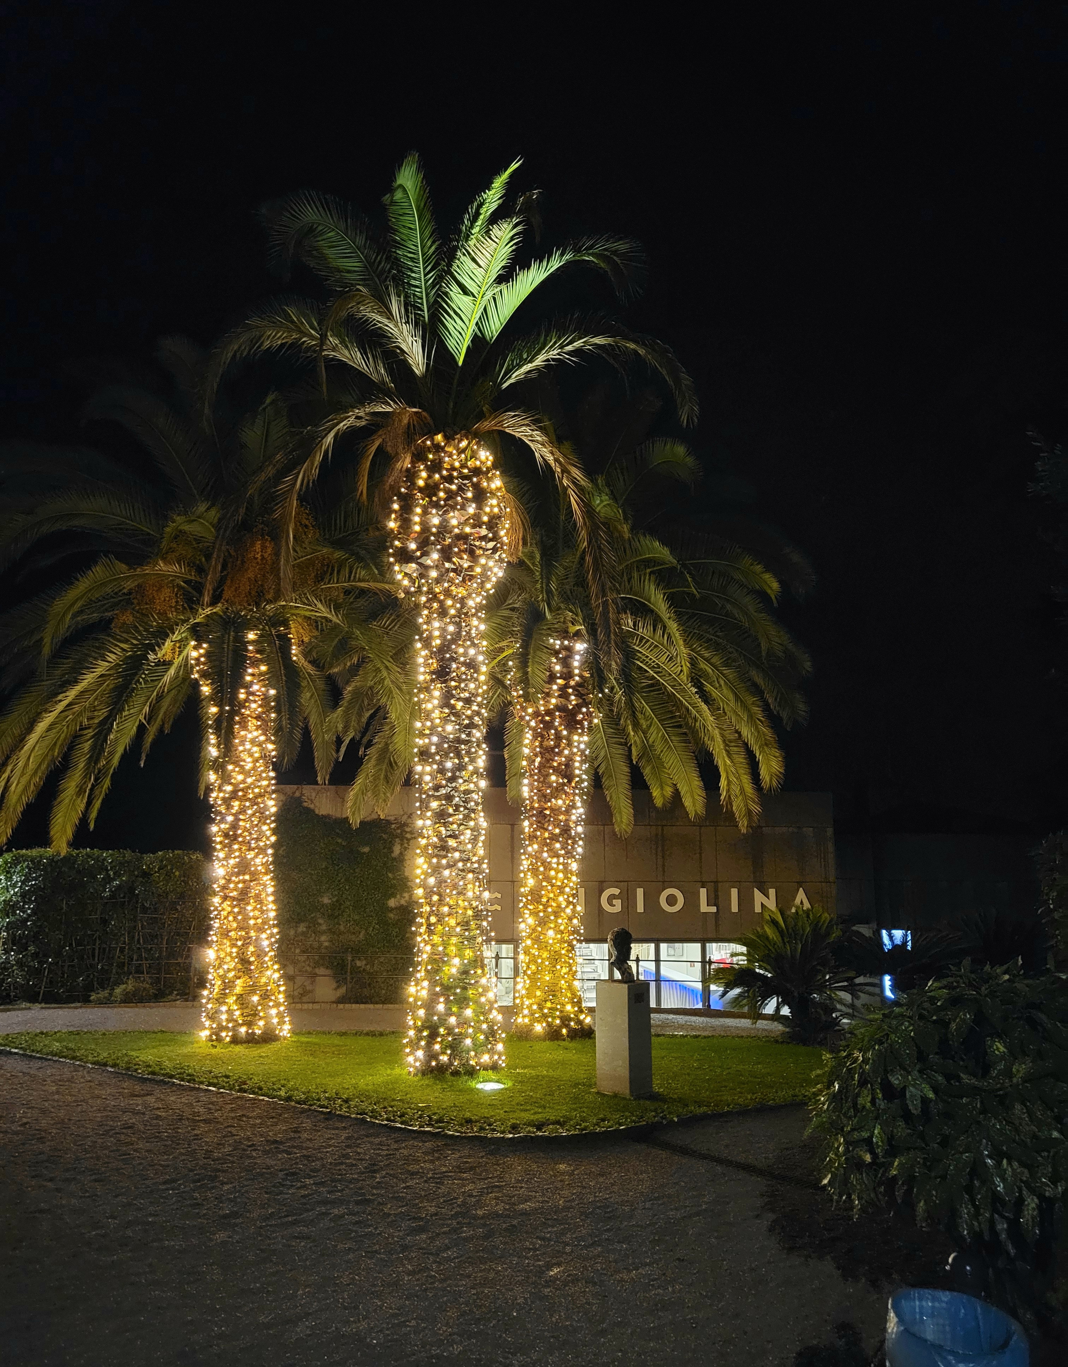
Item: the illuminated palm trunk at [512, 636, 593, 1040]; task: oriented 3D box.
[{"bbox_3d":[0.250,1.810,13.788,1.040,5.191,1.040,0,-11,0],"label":"illuminated palm trunk"}]

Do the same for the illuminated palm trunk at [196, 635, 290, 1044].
[{"bbox_3d":[-3.612,1.778,13.366,1.120,5.081,1.120,0,-11,0],"label":"illuminated palm trunk"}]

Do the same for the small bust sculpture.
[{"bbox_3d":[0.787,2.432,9.583,0.250,0.490,0.210,-10,-15,41],"label":"small bust sculpture"}]

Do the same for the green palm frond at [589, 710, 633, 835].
[{"bbox_3d":[0.984,1.126,13.618,0.538,1.592,0.700,0,-11,0],"label":"green palm frond"}]

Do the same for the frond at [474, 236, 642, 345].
[{"bbox_3d":[0.287,-4.520,12.275,1.819,1.158,0.900,0,-11,0],"label":"frond"}]

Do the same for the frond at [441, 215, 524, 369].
[{"bbox_3d":[-0.578,-4.378,11.940,0.901,1.579,1.000,0,-11,0],"label":"frond"}]

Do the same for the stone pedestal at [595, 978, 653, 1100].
[{"bbox_3d":[0.804,3.122,9.446,0.341,0.922,0.326,-10,-15,41],"label":"stone pedestal"}]

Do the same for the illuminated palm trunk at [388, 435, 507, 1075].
[{"bbox_3d":[-0.871,0.523,11.373,1.180,6.771,1.180,0,-11,0],"label":"illuminated palm trunk"}]

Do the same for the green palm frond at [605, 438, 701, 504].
[{"bbox_3d":[1.639,-2.926,14.730,1.333,0.864,0.900,0,-11,0],"label":"green palm frond"}]

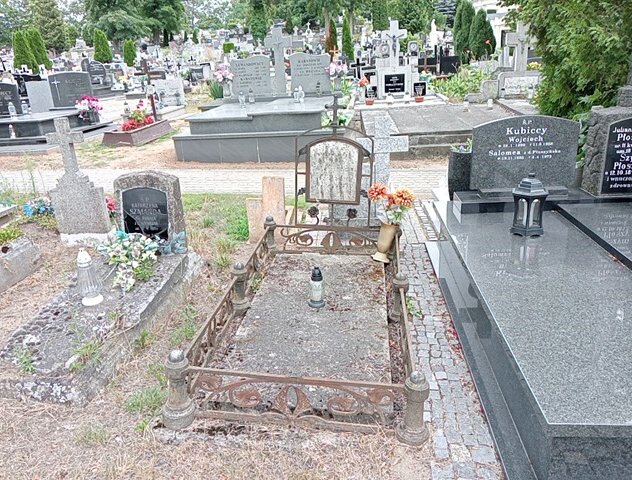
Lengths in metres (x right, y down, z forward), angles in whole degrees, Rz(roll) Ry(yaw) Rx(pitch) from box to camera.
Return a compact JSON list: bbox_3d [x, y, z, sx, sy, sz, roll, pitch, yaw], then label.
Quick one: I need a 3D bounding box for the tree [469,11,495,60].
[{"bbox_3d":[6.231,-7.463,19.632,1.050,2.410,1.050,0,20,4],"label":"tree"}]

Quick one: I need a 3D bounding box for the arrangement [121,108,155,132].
[{"bbox_3d":[-3.358,-2.254,9.766,0.600,0.400,0.750,0,20,4],"label":"arrangement"}]

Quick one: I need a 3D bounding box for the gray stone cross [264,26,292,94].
[{"bbox_3d":[-0.709,-3.284,9.553,0.520,1.250,0.140,0,20,4],"label":"gray stone cross"}]

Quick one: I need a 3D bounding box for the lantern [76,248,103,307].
[{"bbox_3d":[-1.328,0.210,3.026,0.130,0.330,0.130,0,20,4],"label":"lantern"}]

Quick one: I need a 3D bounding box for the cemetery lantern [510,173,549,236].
[{"bbox_3d":[1.475,-0.244,3.553,0.235,0.385,0.225,0,20,4],"label":"cemetery lantern"}]

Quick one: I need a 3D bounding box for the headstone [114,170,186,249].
[{"bbox_3d":[-1.180,-0.206,3.818,0.480,0.590,0.180,1,20,7],"label":"headstone"}]

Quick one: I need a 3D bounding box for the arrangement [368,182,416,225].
[{"bbox_3d":[0.530,-0.249,3.632,0.320,0.290,0.260,1,20,6],"label":"arrangement"}]

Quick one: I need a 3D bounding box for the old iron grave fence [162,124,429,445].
[{"bbox_3d":[0.017,-0.009,2.946,1.120,1.010,2.150,1,20,7],"label":"old iron grave fence"}]

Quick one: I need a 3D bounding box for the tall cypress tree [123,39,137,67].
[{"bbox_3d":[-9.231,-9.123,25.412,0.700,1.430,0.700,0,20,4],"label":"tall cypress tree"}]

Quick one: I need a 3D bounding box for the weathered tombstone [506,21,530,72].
[{"bbox_3d":[4.280,-3.950,10.588,0.680,0.960,0.160,0,20,4],"label":"weathered tombstone"}]

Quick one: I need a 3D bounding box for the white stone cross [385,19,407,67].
[{"bbox_3d":[1.455,-3.650,9.633,0.470,0.800,0.130,0,20,4],"label":"white stone cross"}]

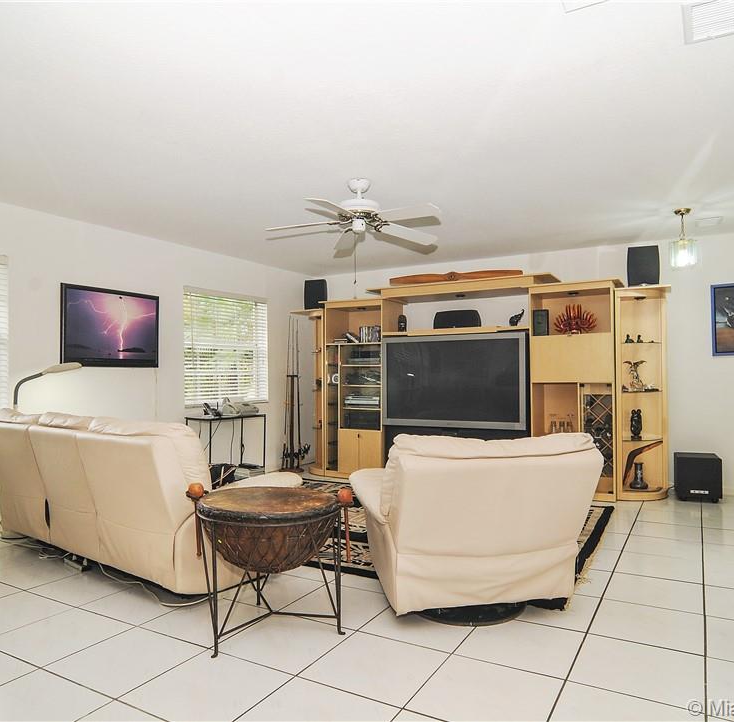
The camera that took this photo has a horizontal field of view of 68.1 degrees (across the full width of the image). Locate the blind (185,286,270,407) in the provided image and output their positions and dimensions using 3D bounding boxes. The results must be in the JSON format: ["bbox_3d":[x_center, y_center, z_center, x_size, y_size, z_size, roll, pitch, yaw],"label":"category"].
[{"bbox_3d":[-1.524,-0.124,6.135,0.061,1.234,1.275,-1,-1,30],"label":"blind"}]

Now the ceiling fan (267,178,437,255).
[{"bbox_3d":[-0.049,-1.037,3.655,1.334,0.380,1.285,-1,-1,30],"label":"ceiling fan"}]

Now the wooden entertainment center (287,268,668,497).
[{"bbox_3d":[1.037,0.260,6.025,4.103,2.169,0.759,-1,-1,30],"label":"wooden entertainment center"}]

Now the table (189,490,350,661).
[{"bbox_3d":[-0.456,0.918,2.520,0.758,0.668,0.614,-1,-1,13],"label":"table"}]

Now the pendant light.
[{"bbox_3d":[2.529,-0.974,4.349,0.192,0.483,0.185,-1,-1,30],"label":"pendant light"}]

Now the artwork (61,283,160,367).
[{"bbox_3d":[-2.271,-0.296,4.918,0.051,0.689,0.964,-1,-1,30],"label":"artwork"}]

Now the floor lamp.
[{"bbox_3d":[-2.453,0.657,4.103,0.596,1.306,0.239,0,-1,-6],"label":"floor lamp"}]

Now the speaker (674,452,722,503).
[{"bbox_3d":[3.126,1.074,5.116,0.335,0.442,0.358,-1,-1,24],"label":"speaker"}]

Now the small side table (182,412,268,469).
[{"bbox_3d":[-1.413,0.991,6.029,0.333,0.740,1.207,-1,-1,30],"label":"small side table"}]

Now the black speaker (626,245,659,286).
[{"bbox_3d":[2.631,-0.877,5.160,0.263,0.370,0.195,-1,-1,30],"label":"black speaker"}]

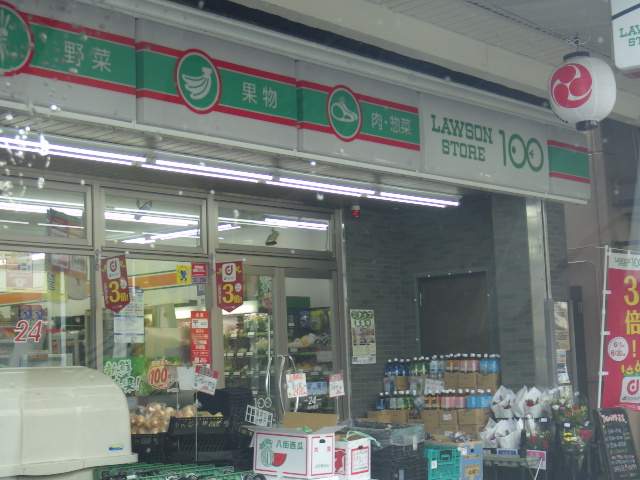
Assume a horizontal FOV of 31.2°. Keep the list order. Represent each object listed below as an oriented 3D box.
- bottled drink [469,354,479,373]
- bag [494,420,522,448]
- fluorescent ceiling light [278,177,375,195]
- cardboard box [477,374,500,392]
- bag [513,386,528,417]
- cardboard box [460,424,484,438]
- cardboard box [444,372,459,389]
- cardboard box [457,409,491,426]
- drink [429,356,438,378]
[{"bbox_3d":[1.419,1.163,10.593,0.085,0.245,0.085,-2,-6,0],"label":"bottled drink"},{"bbox_3d":[1.611,1.662,9.798,0.220,0.270,0.190,-9,-9,42],"label":"bag"},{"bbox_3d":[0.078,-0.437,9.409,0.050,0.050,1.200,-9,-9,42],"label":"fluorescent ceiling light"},{"bbox_3d":[1.591,1.295,10.361,0.211,0.165,0.250,-8,-8,41],"label":"cardboard box"},{"bbox_3d":[1.720,1.397,9.856,0.170,0.280,0.160,-9,-9,42],"label":"bag"},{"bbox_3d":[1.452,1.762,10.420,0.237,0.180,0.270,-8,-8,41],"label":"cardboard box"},{"bbox_3d":[1.280,1.296,10.569,0.187,0.153,0.250,-9,-9,42],"label":"cardboard box"},{"bbox_3d":[1.383,1.568,10.182,0.211,0.148,0.250,-9,-9,42],"label":"cardboard box"},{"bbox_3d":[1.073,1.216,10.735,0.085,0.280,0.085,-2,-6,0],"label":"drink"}]

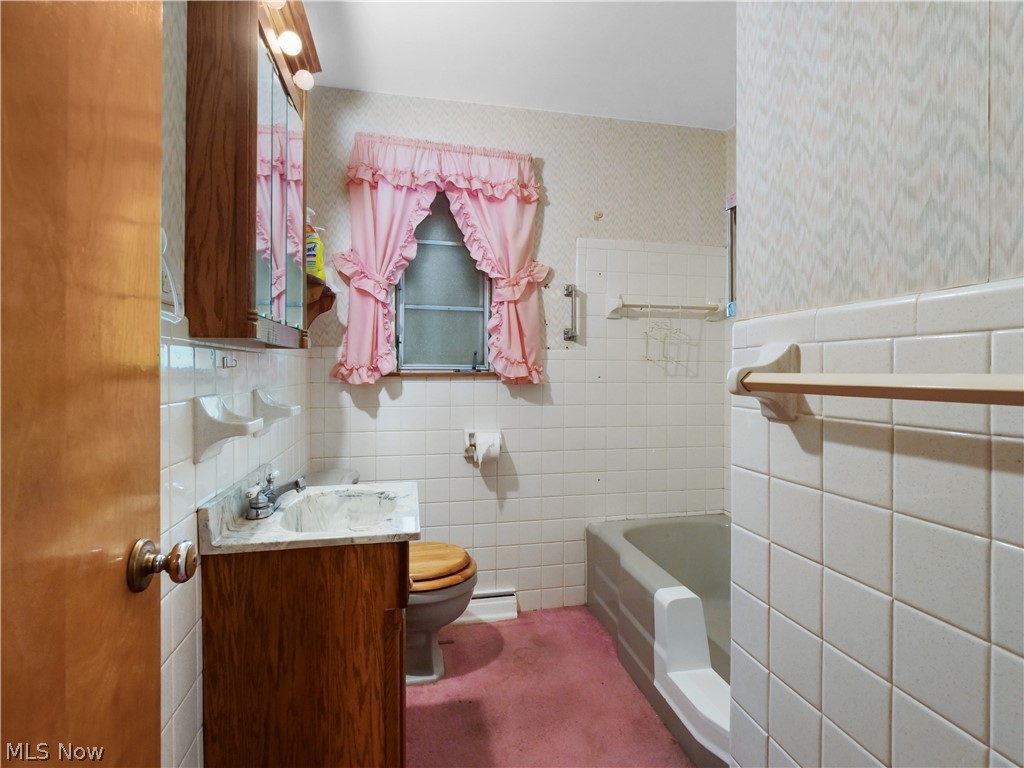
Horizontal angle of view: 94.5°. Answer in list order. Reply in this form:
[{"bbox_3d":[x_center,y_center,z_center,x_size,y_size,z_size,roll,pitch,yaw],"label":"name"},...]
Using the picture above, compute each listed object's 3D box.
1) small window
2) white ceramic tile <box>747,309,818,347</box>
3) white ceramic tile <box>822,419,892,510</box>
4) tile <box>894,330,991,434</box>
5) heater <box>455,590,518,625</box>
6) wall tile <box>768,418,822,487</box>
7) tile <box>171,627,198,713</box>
[{"bbox_3d":[-0.313,-0.487,2.189,0.425,0.860,0.060,0,0,-12],"label":"small window"},{"bbox_3d":[0.447,-0.090,0.788,0.010,0.051,0.150,0,0,-12],"label":"white ceramic tile"},{"bbox_3d":[0.476,0.106,0.651,0.010,0.109,0.104,0,0,-12],"label":"white ceramic tile"},{"bbox_3d":[0.495,-0.001,0.545,0.010,0.107,0.104,0,1,-12],"label":"tile"},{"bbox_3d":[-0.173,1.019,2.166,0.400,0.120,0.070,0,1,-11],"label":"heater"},{"bbox_3d":[0.452,0.104,0.749,0.010,0.107,0.104,0,1,-12],"label":"wall tile"},{"bbox_3d":[-0.616,0.533,0.890,0.010,0.108,0.107,0,1,-13],"label":"tile"}]

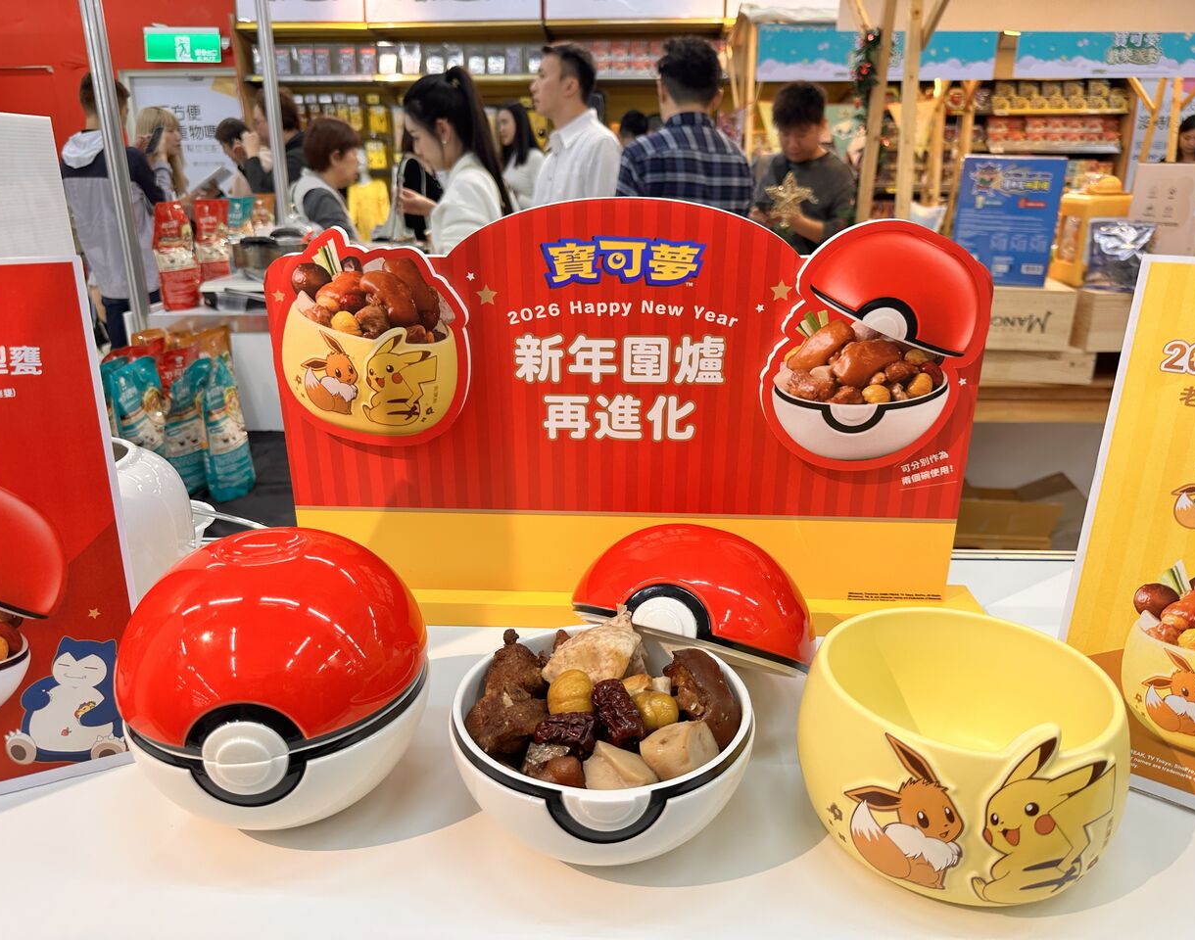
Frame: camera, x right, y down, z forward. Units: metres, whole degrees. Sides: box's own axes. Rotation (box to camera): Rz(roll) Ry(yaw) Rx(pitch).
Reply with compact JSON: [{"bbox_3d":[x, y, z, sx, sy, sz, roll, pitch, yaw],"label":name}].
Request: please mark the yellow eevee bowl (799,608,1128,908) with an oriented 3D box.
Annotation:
[{"bbox_3d":[0.252,0.196,0.618,0.215,0.148,0.215,4,18,15],"label":"yellow eevee bowl"}]

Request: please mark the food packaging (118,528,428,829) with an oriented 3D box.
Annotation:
[{"bbox_3d":[-0.214,0.139,0.590,0.197,0.185,0.201,-3,19,-9],"label":"food packaging"}]

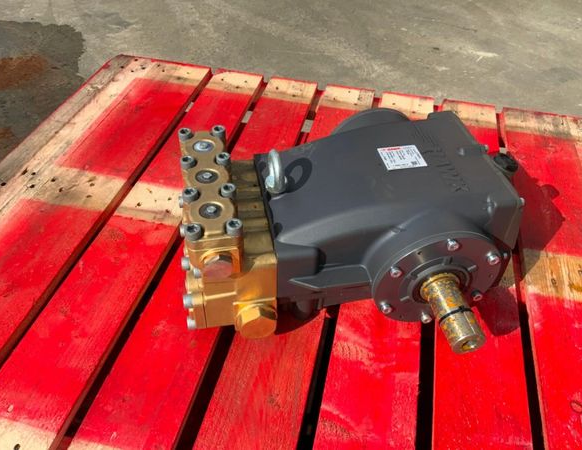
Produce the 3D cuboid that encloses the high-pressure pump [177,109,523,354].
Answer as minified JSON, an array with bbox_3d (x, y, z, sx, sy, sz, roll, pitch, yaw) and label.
[{"bbox_3d":[0.092,0.009,0.686,0.481,0.231,0.371,-7,45,-9],"label":"high-pressure pump"}]

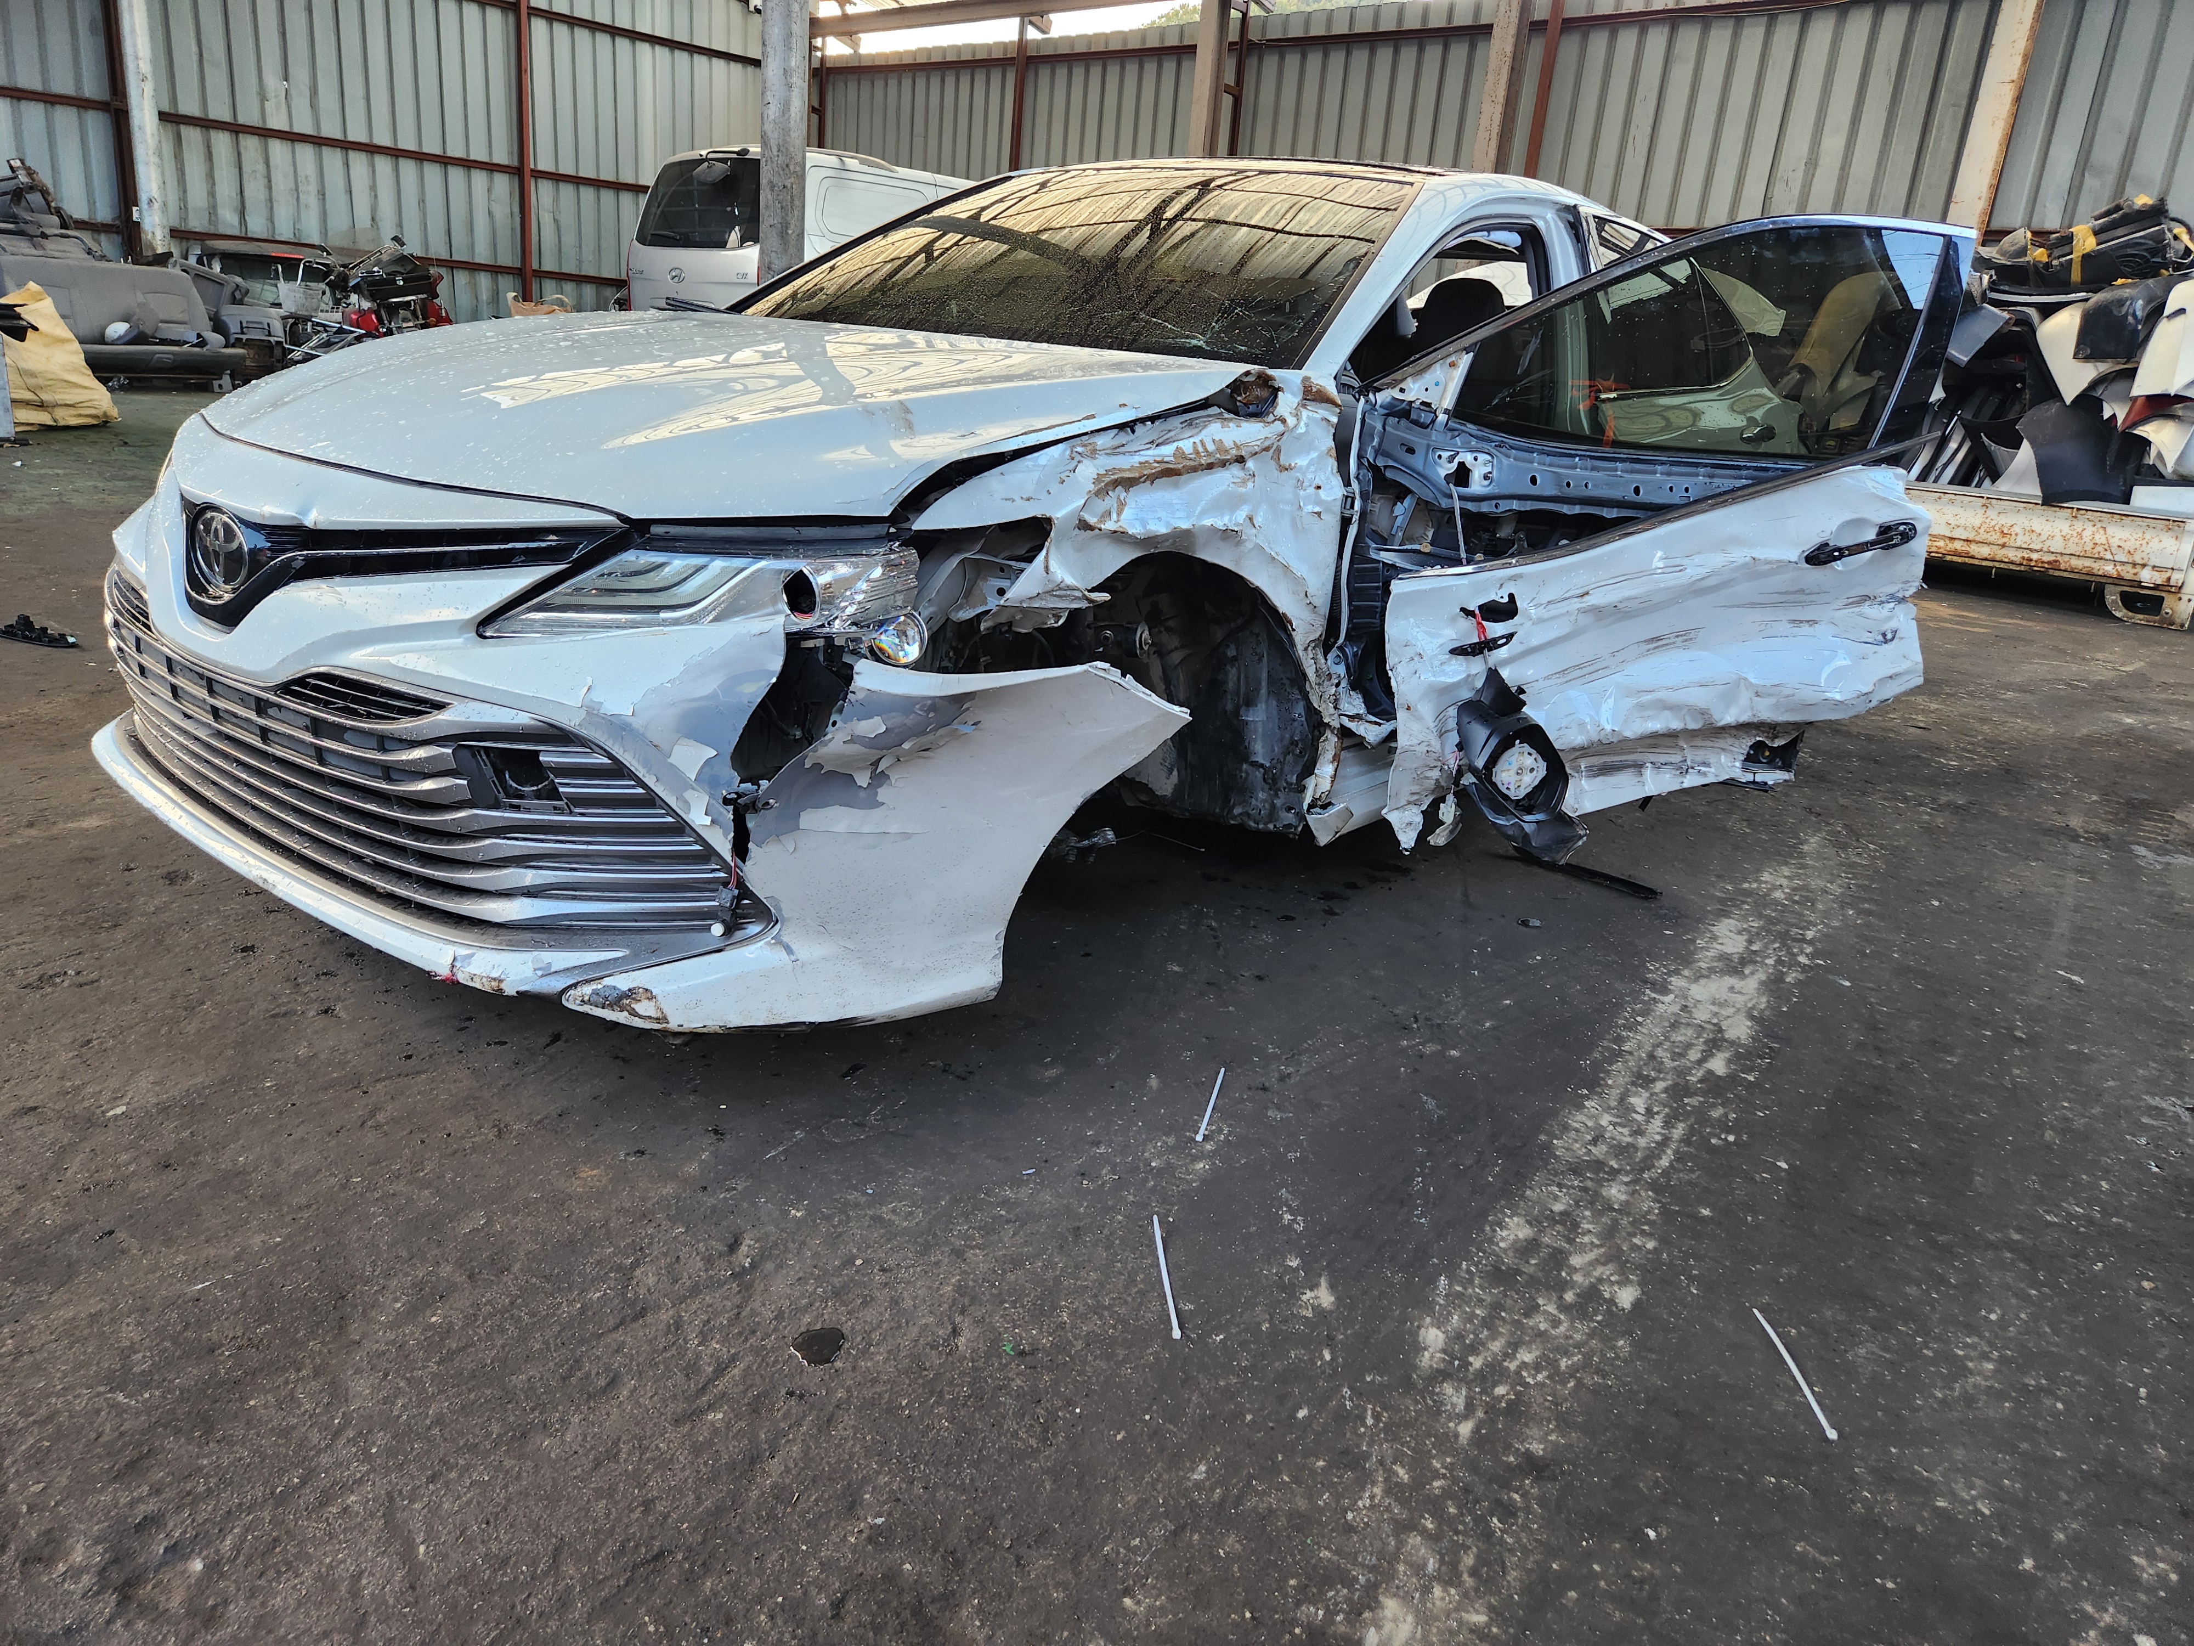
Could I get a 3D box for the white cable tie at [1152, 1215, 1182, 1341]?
[{"bbox_3d":[0.073,0.472,1.536,0.008,0.006,0.213,3,18,-5],"label":"white cable tie"}]

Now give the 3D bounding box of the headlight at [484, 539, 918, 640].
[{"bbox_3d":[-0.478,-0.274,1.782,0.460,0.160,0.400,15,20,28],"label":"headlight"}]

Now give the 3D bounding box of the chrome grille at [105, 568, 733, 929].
[{"bbox_3d":[-1.083,-0.144,2.113,1.420,0.310,0.330,19,22,38],"label":"chrome grille"}]

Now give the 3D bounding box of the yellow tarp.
[{"bbox_3d":[-6.301,-2.814,8.750,0.850,0.820,0.750,-5,20,-28],"label":"yellow tarp"}]

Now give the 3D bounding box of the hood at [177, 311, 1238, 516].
[{"bbox_3d":[-0.699,-0.690,2.350,1.560,0.290,1.130,19,22,38],"label":"hood"}]

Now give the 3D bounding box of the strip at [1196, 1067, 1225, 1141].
[{"bbox_3d":[0.151,0.363,1.901,0.008,0.006,0.206,8,18,11],"label":"strip"}]

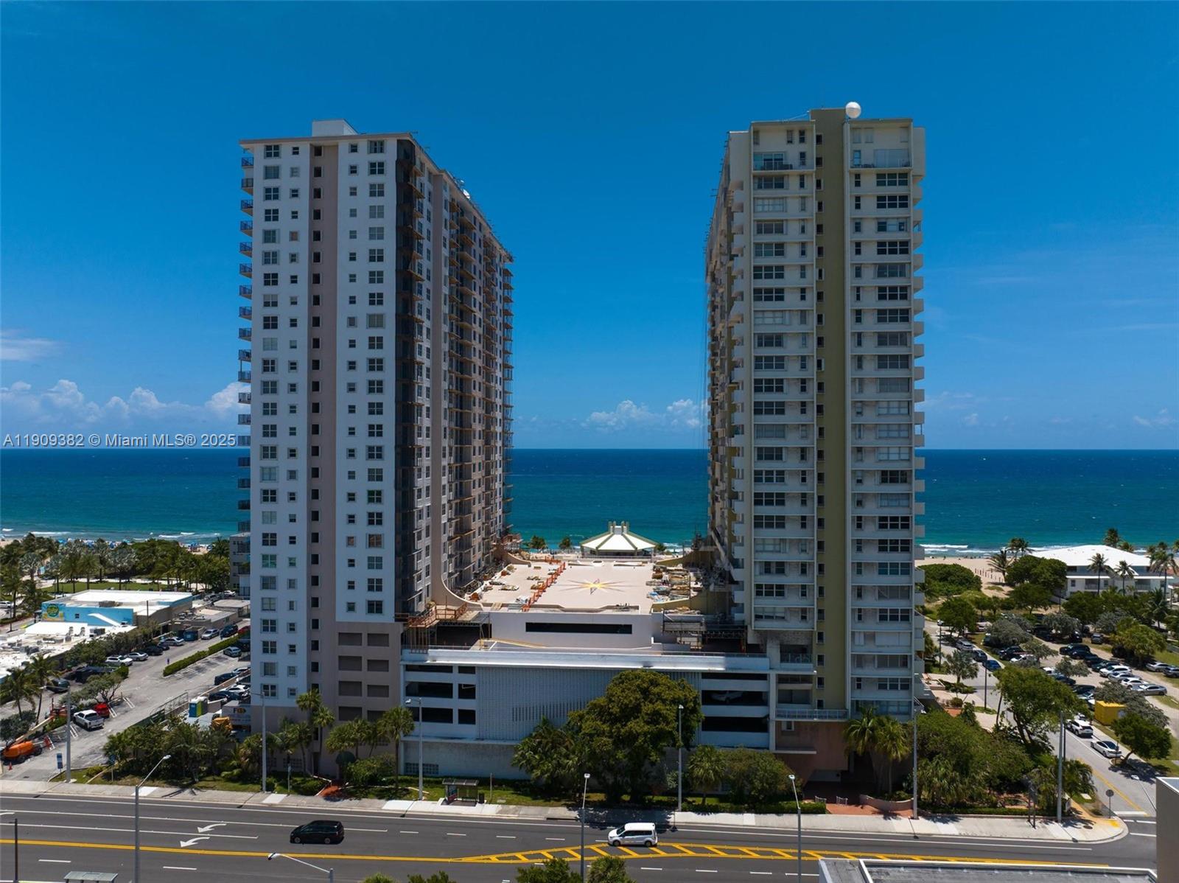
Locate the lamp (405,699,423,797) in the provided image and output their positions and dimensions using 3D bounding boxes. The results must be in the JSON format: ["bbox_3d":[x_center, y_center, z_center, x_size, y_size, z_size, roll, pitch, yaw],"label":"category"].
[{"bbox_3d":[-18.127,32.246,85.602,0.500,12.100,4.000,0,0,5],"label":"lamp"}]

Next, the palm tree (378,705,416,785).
[{"bbox_3d":[-21.931,34.790,93.015,4.194,9.082,4.194,0,0,6],"label":"palm tree"}]

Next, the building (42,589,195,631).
[{"bbox_3d":[-105.672,37.702,183.297,25.700,4.600,20.800,0,0,6],"label":"building"}]

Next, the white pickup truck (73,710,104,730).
[{"bbox_3d":[-68.544,37.603,111.818,5.750,1.900,2.030,0,0,43],"label":"white pickup truck"}]

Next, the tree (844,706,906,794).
[{"bbox_3d":[30.768,33.259,87.899,6.400,9.500,5.500,0,0,0],"label":"tree"}]

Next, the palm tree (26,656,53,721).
[{"bbox_3d":[-74.735,33.814,111.341,3.800,9.460,3.800,0,0,0],"label":"palm tree"}]

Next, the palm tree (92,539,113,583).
[{"bbox_3d":[-135.277,33.228,227.061,5.200,11.900,5.200,0,0,0],"label":"palm tree"}]

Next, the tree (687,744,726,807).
[{"bbox_3d":[12.552,35.995,88.178,4.274,6.662,4.274,0,0,6],"label":"tree"}]

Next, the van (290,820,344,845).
[{"bbox_3d":[-26.172,37.529,79.012,4.950,1.740,1.930,0,0,5],"label":"van"}]

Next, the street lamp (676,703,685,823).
[{"bbox_3d":[9.479,33.157,85.188,0.500,12.400,4.200,0,0,6],"label":"street lamp"}]

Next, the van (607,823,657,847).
[{"bbox_3d":[4.183,37.511,78.504,4.800,1.830,1.860,0,0,5],"label":"van"}]

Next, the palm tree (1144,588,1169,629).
[{"bbox_3d":[121.527,35.875,174.778,5.320,8.473,5.320,0,0,6],"label":"palm tree"}]

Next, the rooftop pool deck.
[{"bbox_3d":[-0.711,22.449,130.124,30.000,1.400,47.000,0,0,6],"label":"rooftop pool deck"}]

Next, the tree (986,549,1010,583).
[{"bbox_3d":[114.408,34.747,227.781,6.600,9.370,6.600,0,0,0],"label":"tree"}]

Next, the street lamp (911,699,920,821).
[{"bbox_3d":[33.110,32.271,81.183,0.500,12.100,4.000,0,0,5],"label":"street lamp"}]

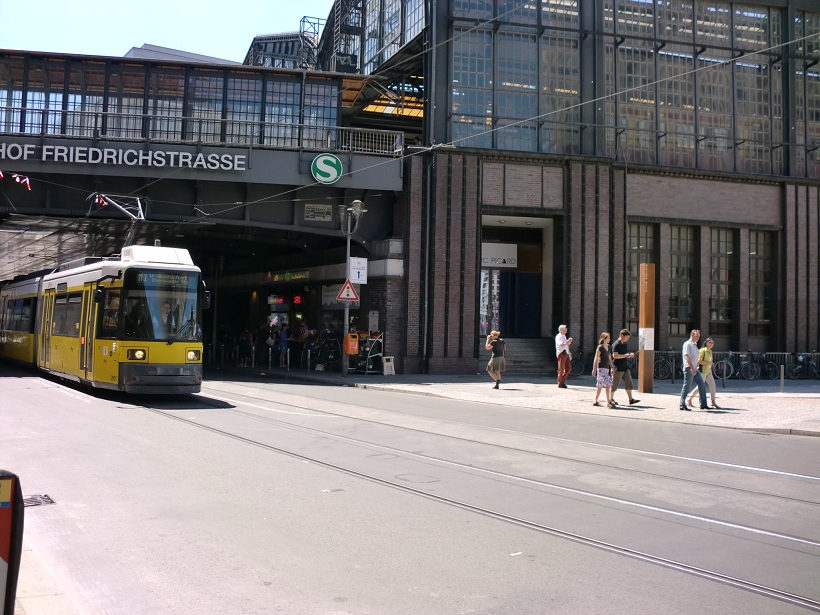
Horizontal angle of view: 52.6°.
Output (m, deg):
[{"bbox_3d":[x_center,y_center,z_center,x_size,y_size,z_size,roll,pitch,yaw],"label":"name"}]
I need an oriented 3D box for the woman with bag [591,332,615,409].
[{"bbox_3d":[4.202,1.375,18.100,0.480,1.660,0.500,-1,-3,41],"label":"woman with bag"}]

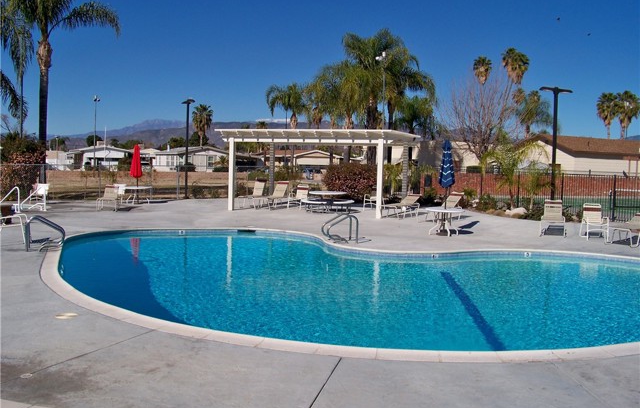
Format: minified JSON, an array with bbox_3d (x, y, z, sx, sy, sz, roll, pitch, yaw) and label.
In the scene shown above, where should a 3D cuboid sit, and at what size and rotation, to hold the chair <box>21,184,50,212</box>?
[{"bbox_3d":[-9.989,-0.309,21.379,0.950,0.900,0.700,-1,4,-37],"label":"chair"}]

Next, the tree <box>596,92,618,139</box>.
[{"bbox_3d":[40.996,-9.260,87.577,3.300,13.090,3.300,2,4,0],"label":"tree"}]

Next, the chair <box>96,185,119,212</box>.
[{"bbox_3d":[-7.334,-0.235,21.306,0.680,0.880,1.400,1,4,-10],"label":"chair"}]

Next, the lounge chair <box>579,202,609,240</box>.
[{"bbox_3d":[7.566,0.504,16.819,0.620,0.950,0.750,2,4,14],"label":"lounge chair"}]

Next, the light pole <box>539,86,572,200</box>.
[{"bbox_3d":[8.525,-1.763,22.043,1.250,4.850,0.300,0,4,-22],"label":"light pole"}]

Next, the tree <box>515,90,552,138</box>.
[{"bbox_3d":[24.680,-7.685,71.621,4.300,11.200,4.300,3,4,19],"label":"tree"}]

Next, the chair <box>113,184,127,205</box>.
[{"bbox_3d":[-8.398,-0.441,25.372,0.600,0.870,0.700,2,4,9],"label":"chair"}]

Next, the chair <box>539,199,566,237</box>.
[{"bbox_3d":[6.580,0.376,17.147,0.690,0.920,1.650,3,4,21],"label":"chair"}]

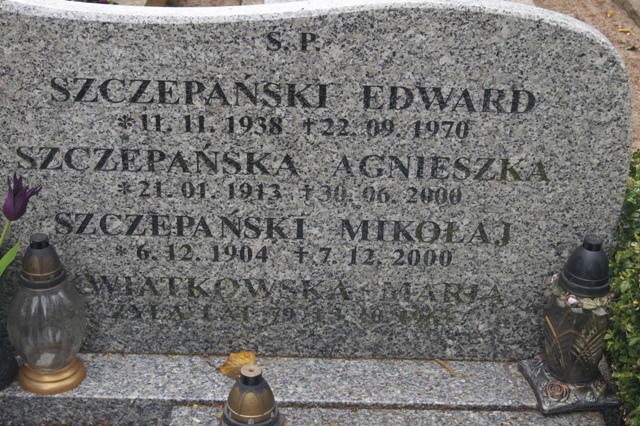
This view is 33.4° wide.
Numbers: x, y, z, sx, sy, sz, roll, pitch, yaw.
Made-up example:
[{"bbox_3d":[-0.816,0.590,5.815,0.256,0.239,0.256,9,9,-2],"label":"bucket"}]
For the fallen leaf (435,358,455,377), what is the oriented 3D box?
[{"bbox_3d":[0.223,0.276,1.913,0.014,0.008,0.057,-15,33,-27],"label":"fallen leaf"}]

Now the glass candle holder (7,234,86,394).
[{"bbox_3d":[-0.462,0.161,1.819,0.136,0.279,0.136,1,29,-1],"label":"glass candle holder"}]

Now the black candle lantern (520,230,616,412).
[{"bbox_3d":[0.442,0.172,1.810,0.138,0.300,0.138,-4,29,-9],"label":"black candle lantern"}]

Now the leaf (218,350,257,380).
[{"bbox_3d":[-0.145,0.271,1.900,0.065,0.018,0.060,1,29,-1],"label":"leaf"}]

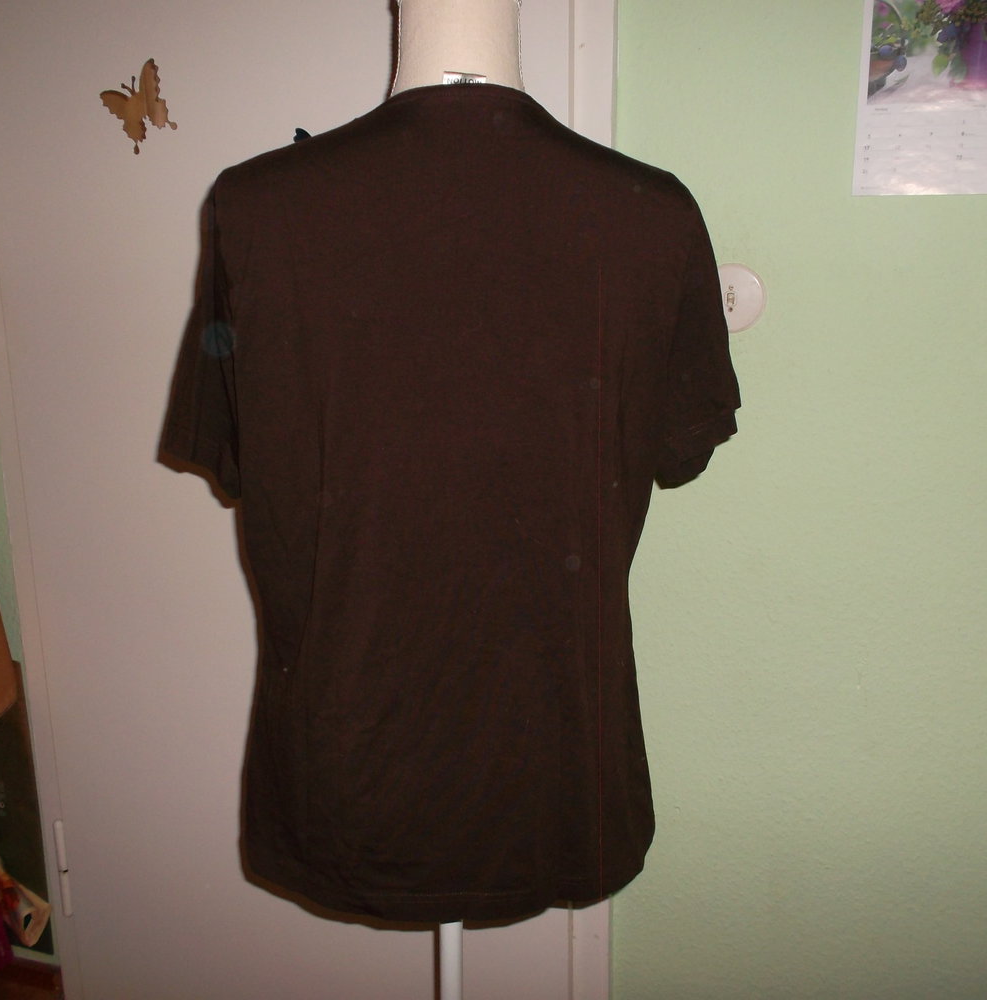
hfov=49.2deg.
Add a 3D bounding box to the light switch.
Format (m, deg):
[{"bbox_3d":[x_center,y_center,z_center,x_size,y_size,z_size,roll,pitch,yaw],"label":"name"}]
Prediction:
[{"bbox_3d":[0.273,-0.231,1.238,0.079,0.079,0.015,1,13,11],"label":"light switch"}]

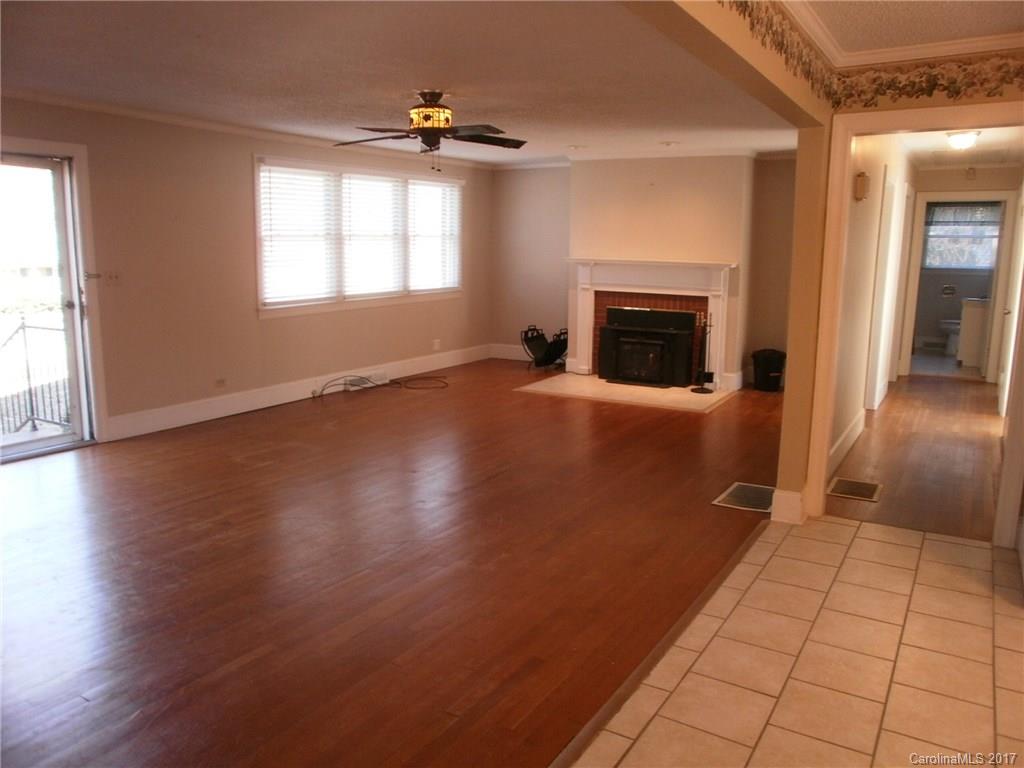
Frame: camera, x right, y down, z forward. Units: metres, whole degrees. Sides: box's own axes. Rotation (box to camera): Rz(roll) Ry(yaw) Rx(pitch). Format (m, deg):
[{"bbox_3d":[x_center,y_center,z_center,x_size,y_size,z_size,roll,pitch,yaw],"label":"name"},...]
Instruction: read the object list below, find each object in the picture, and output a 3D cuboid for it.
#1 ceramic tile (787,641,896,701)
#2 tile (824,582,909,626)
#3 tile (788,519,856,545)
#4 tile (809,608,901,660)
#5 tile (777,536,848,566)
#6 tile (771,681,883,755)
[{"bbox_3d":[1.165,1.006,2.698,0.300,0.010,0.300,6,12,31],"label":"ceramic tile"},{"bbox_3d":[1.500,0.927,3.251,0.301,0.010,0.301,6,12,31],"label":"tile"},{"bbox_3d":[1.644,0.782,4.056,0.301,0.010,0.301,6,12,31],"label":"tile"},{"bbox_3d":[1.324,0.961,2.954,0.300,0.010,0.300,6,12,31],"label":"tile"},{"bbox_3d":[1.501,0.838,3.837,0.305,0.010,0.305,6,12,31],"label":"tile"},{"bbox_3d":[1.026,1.075,2.496,0.305,0.010,0.305,6,12,31],"label":"tile"}]

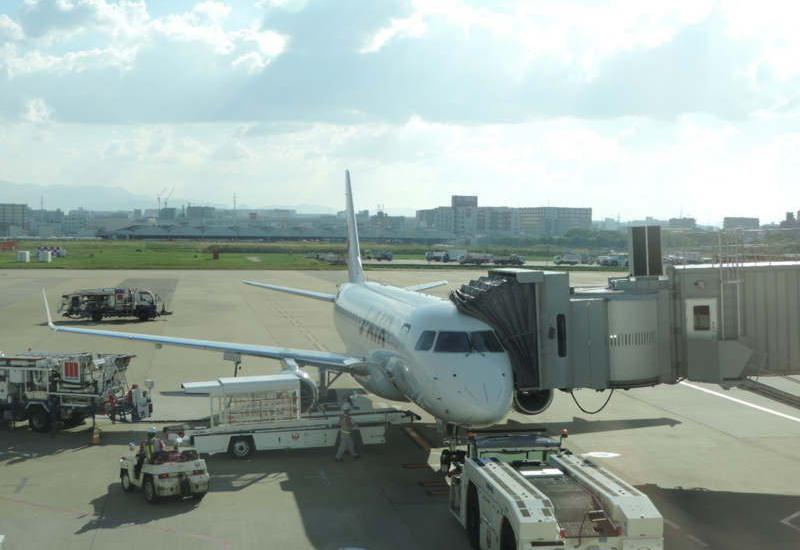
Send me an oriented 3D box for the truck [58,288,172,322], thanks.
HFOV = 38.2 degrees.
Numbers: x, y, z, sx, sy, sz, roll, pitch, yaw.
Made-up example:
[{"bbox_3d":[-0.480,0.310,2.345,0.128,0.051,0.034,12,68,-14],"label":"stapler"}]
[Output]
[{"bbox_3d":[-22.271,2.279,90.778,8.500,2.500,2.100,0,2,-6],"label":"truck"}]

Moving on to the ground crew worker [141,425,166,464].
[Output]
[{"bbox_3d":[-6.783,4.980,31.785,0.580,1.420,0.800,-1,3,-33],"label":"ground crew worker"}]

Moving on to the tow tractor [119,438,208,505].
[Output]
[{"bbox_3d":[-6.540,5.386,31.938,1.450,1.400,2.750,-1,3,-33],"label":"tow tractor"}]

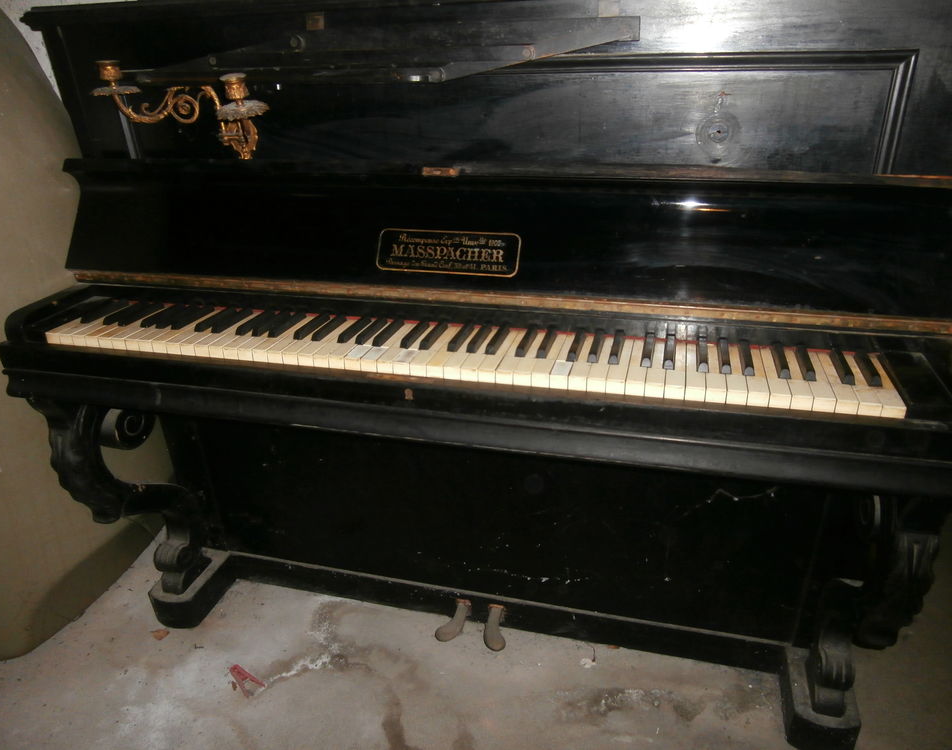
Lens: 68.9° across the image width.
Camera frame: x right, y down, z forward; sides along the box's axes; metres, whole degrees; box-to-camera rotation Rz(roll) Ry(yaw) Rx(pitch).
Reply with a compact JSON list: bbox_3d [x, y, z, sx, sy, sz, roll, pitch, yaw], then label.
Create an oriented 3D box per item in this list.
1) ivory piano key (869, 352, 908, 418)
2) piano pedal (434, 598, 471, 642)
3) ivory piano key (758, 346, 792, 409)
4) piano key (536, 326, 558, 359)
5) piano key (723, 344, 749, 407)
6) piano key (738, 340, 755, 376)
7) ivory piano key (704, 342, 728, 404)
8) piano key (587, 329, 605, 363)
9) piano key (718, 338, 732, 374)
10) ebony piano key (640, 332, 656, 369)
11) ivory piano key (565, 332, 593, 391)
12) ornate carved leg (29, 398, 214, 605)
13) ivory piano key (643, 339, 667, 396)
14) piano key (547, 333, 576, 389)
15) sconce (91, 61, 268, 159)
[{"bbox_3d":[0.485,0.012,0.837,0.023,0.019,0.138,5,27,14],"label":"ivory piano key"},{"bbox_3d":[-0.046,0.506,1.425,0.051,0.026,0.090,9,29,21],"label":"piano pedal"},{"bbox_3d":[0.372,0.002,0.867,0.022,0.018,0.137,5,27,14],"label":"ivory piano key"},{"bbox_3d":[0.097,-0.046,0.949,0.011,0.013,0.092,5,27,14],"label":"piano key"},{"bbox_3d":[0.328,-0.002,0.880,0.023,0.018,0.141,5,26,14],"label":"piano key"},{"bbox_3d":[0.348,-0.023,0.890,0.013,0.011,0.096,5,26,14],"label":"piano key"},{"bbox_3d":[0.305,-0.004,0.886,0.023,0.018,0.141,5,26,14],"label":"ivory piano key"},{"bbox_3d":[0.162,-0.040,0.933,0.012,0.011,0.092,5,27,14],"label":"piano key"},{"bbox_3d":[0.320,-0.025,0.893,0.012,0.011,0.088,5,27,14],"label":"piano key"},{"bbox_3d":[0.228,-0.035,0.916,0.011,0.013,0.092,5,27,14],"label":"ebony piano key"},{"bbox_3d":[0.145,-0.018,0.923,0.023,0.019,0.138,5,27,14],"label":"ivory piano key"},{"bbox_3d":[-0.667,0.224,1.375,0.063,0.552,0.300,5,27,14],"label":"ornate carved leg"},{"bbox_3d":[0.237,-0.010,0.903,0.023,0.018,0.141,5,26,14],"label":"ivory piano key"},{"bbox_3d":[0.122,-0.019,0.929,0.023,0.019,0.138,5,27,14],"label":"piano key"},{"bbox_3d":[-0.430,-0.383,1.030,0.308,0.154,0.145,5,27,14],"label":"sconce"}]

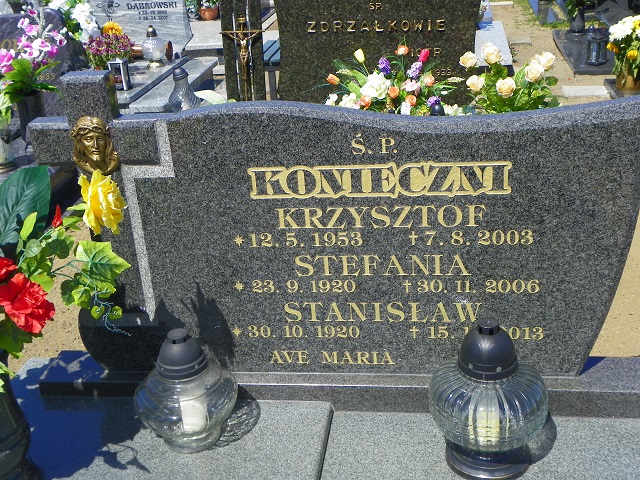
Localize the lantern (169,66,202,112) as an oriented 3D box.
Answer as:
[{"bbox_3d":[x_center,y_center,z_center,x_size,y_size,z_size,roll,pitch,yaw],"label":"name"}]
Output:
[{"bbox_3d":[-0.669,-0.719,4.200,0.158,0.270,0.158,0,24,9],"label":"lantern"}]

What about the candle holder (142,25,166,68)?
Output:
[{"bbox_3d":[-1.067,-1.240,5.450,0.152,0.270,0.152,0,24,9],"label":"candle holder"}]

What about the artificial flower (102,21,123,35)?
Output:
[{"bbox_3d":[-1.305,-1.334,5.350,0.120,0.085,0.110,0,24,9],"label":"artificial flower"}]

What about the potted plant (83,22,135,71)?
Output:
[{"bbox_3d":[-1.334,-1.198,5.350,0.310,0.310,0.290,0,24,9],"label":"potted plant"}]

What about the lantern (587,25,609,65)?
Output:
[{"bbox_3d":[1.749,-1.224,5.350,0.132,0.245,0.132,0,24,9],"label":"lantern"}]

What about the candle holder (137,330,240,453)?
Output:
[{"bbox_3d":[-0.244,0.272,1.570,0.190,0.222,0.190,0,24,9],"label":"candle holder"}]

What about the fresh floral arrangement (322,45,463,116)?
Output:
[{"bbox_3d":[0.355,-0.745,4.050,0.640,0.370,0.380,0,24,9],"label":"fresh floral arrangement"}]

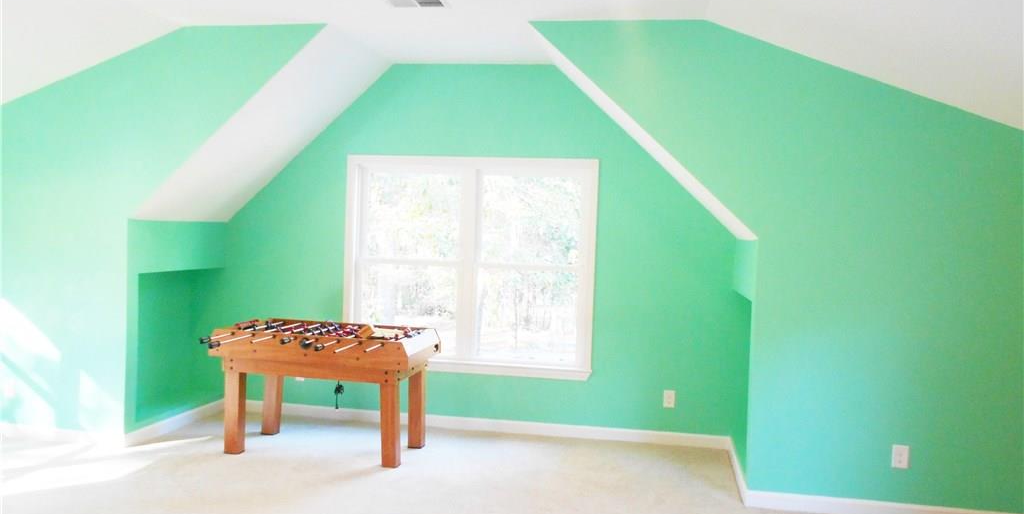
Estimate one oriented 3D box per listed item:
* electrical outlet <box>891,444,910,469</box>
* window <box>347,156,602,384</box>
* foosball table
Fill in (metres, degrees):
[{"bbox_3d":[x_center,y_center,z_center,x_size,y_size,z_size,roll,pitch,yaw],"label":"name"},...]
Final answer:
[{"bbox_3d":[1.886,0.970,3.727,0.073,0.115,0.010,2,2,11],"label":"electrical outlet"},{"bbox_3d":[-0.307,0.056,5.204,1.740,1.450,0.110,2,2,11],"label":"window"},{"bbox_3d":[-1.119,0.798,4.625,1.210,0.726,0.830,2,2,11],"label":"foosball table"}]

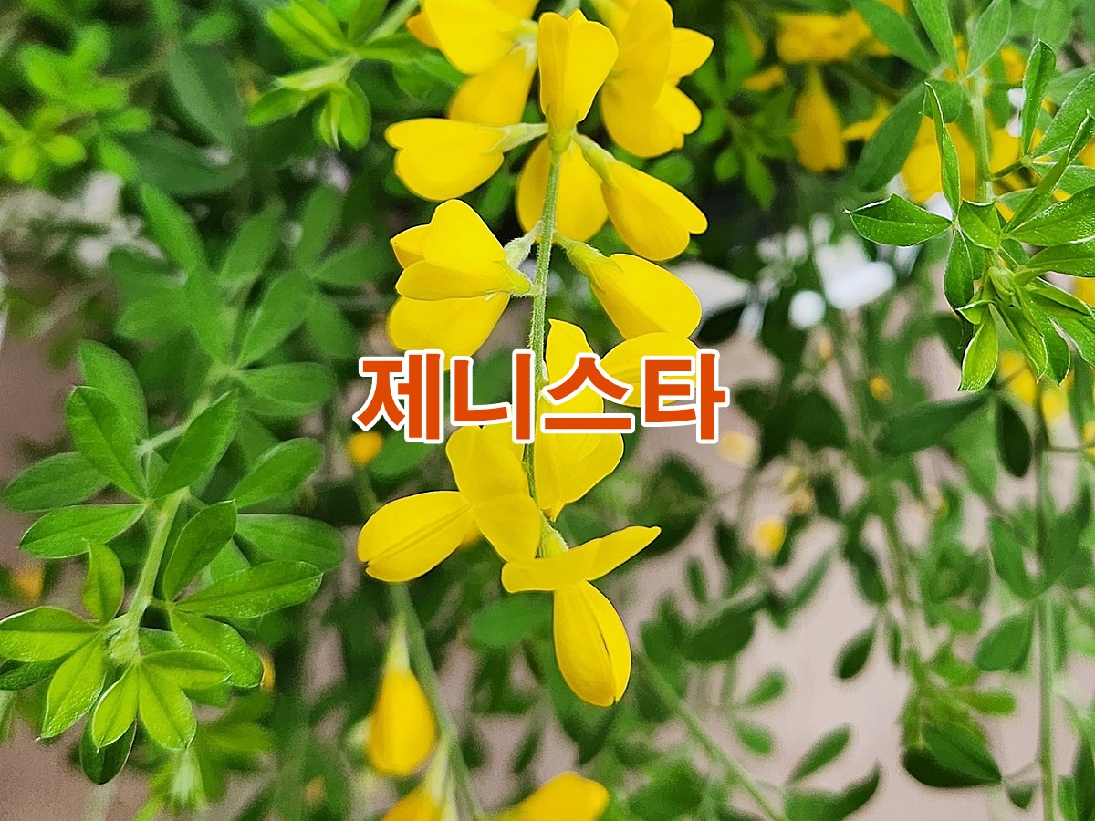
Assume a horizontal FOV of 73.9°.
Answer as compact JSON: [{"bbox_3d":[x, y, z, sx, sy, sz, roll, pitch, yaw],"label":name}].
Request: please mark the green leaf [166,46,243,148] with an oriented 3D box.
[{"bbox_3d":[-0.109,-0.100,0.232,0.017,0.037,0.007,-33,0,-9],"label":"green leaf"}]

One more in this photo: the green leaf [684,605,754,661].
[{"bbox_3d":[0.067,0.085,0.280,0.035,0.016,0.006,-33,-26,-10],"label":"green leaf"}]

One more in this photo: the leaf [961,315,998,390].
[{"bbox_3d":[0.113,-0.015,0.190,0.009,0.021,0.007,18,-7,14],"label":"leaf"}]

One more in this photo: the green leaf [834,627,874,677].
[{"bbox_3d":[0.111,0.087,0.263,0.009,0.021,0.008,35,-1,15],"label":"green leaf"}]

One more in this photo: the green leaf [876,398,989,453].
[{"bbox_3d":[0.103,0.003,0.194,0.035,0.011,0.003,-19,-23,-13],"label":"green leaf"}]

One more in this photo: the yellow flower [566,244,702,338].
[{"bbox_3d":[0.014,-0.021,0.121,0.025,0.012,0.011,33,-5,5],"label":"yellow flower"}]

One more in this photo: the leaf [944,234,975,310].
[{"bbox_3d":[0.066,-0.023,0.117,0.005,0.015,0.002,0,-22,27],"label":"leaf"}]

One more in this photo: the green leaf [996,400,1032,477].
[{"bbox_3d":[0.149,0.009,0.235,0.010,0.025,0.004,-16,0,10],"label":"green leaf"}]

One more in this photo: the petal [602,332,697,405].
[{"bbox_3d":[0.016,-0.006,0.113,0.015,0.011,0.006,7,12,-10],"label":"petal"}]

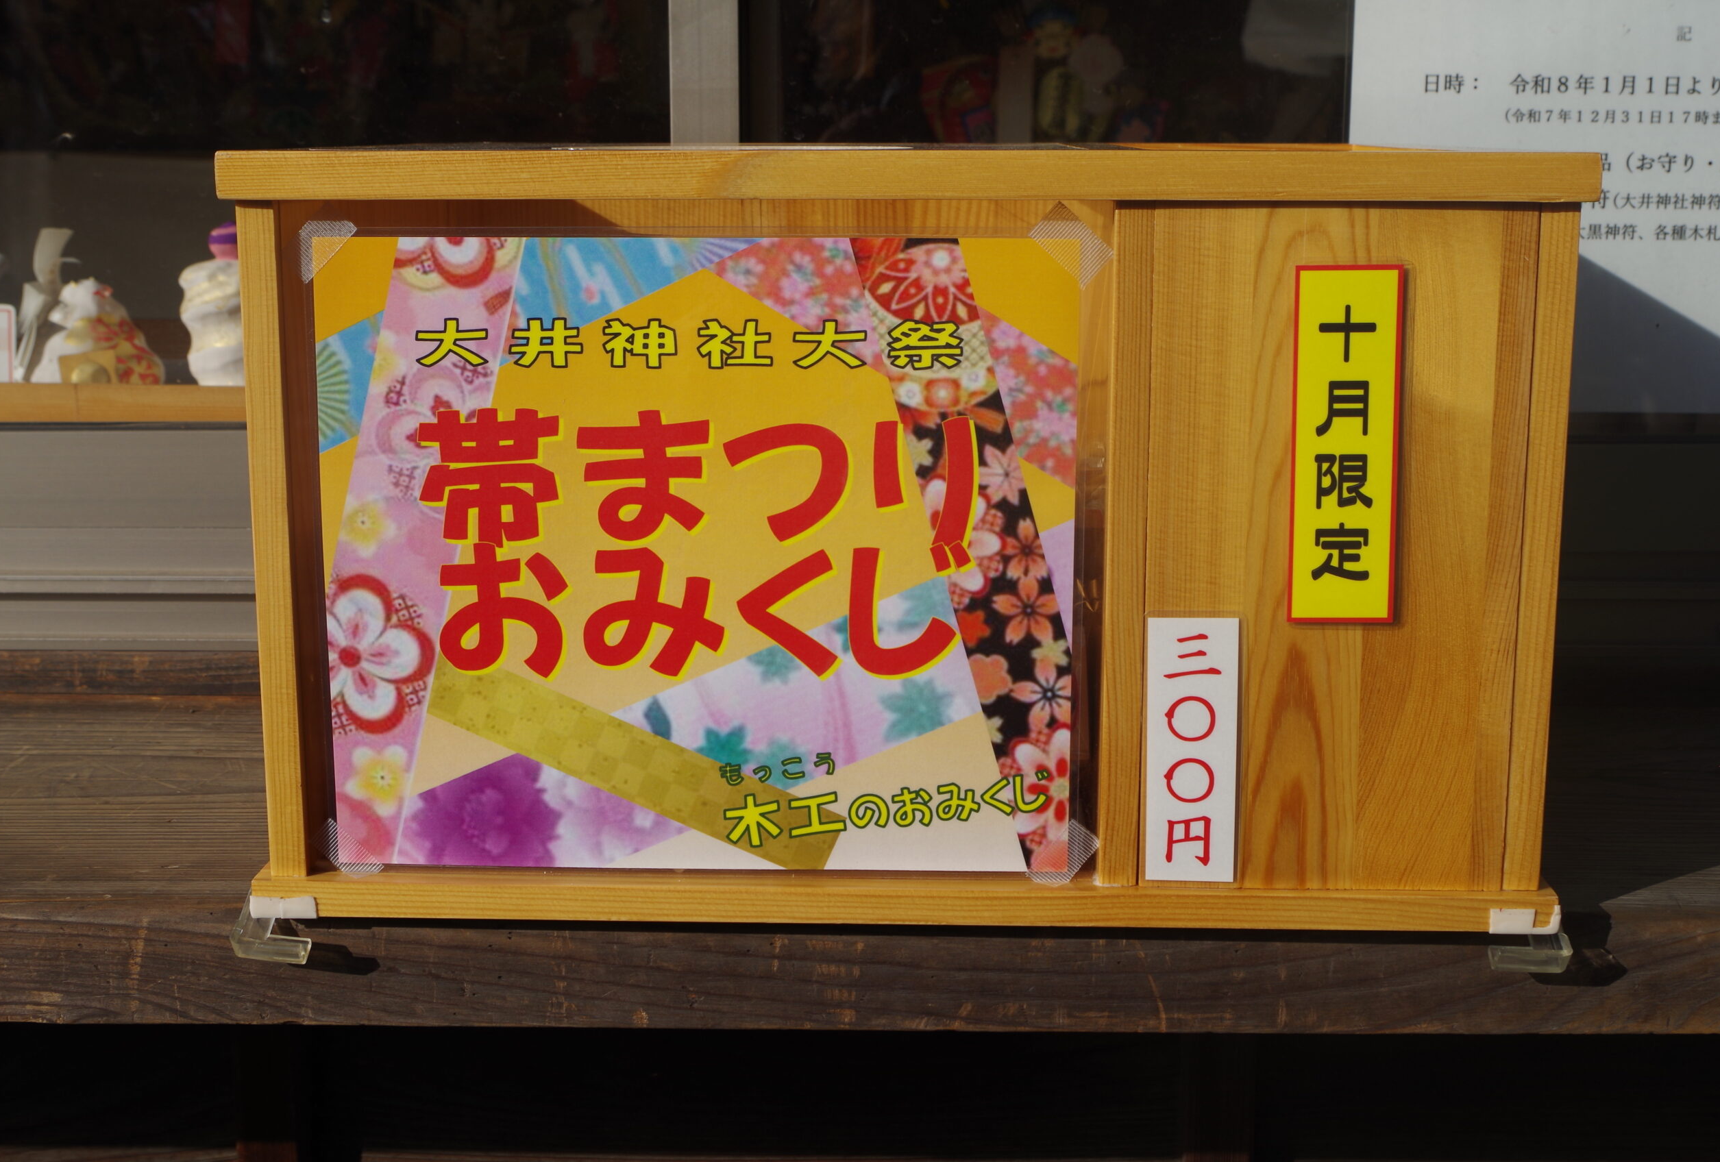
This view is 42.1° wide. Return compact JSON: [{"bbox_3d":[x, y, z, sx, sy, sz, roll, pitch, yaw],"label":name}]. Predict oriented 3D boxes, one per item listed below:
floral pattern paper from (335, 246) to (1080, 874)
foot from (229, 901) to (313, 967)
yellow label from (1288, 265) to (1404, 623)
[{"bbox_3d":[-0.053,-0.006,0.740,0.248,0.212,0.003,0,11,2],"label":"floral pattern paper"},{"bbox_3d":[-0.199,0.118,0.761,0.026,0.017,0.026,0,11,2],"label":"foot"},{"bbox_3d":[0.156,-0.043,0.718,0.034,0.116,0.003,0,11,2],"label":"yellow label"}]

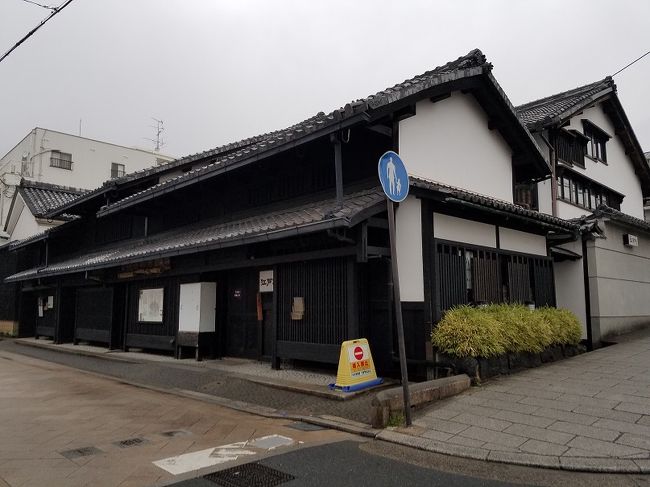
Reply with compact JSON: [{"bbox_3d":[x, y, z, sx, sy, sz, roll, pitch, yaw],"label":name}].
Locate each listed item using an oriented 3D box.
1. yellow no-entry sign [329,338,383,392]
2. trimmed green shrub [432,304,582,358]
[{"bbox_3d":[0.463,1.739,7.100,0.730,0.660,0.390,2,-7,-43],"label":"yellow no-entry sign"},{"bbox_3d":[3.495,1.494,8.776,4.700,0.800,0.900,7,-10,-42],"label":"trimmed green shrub"}]

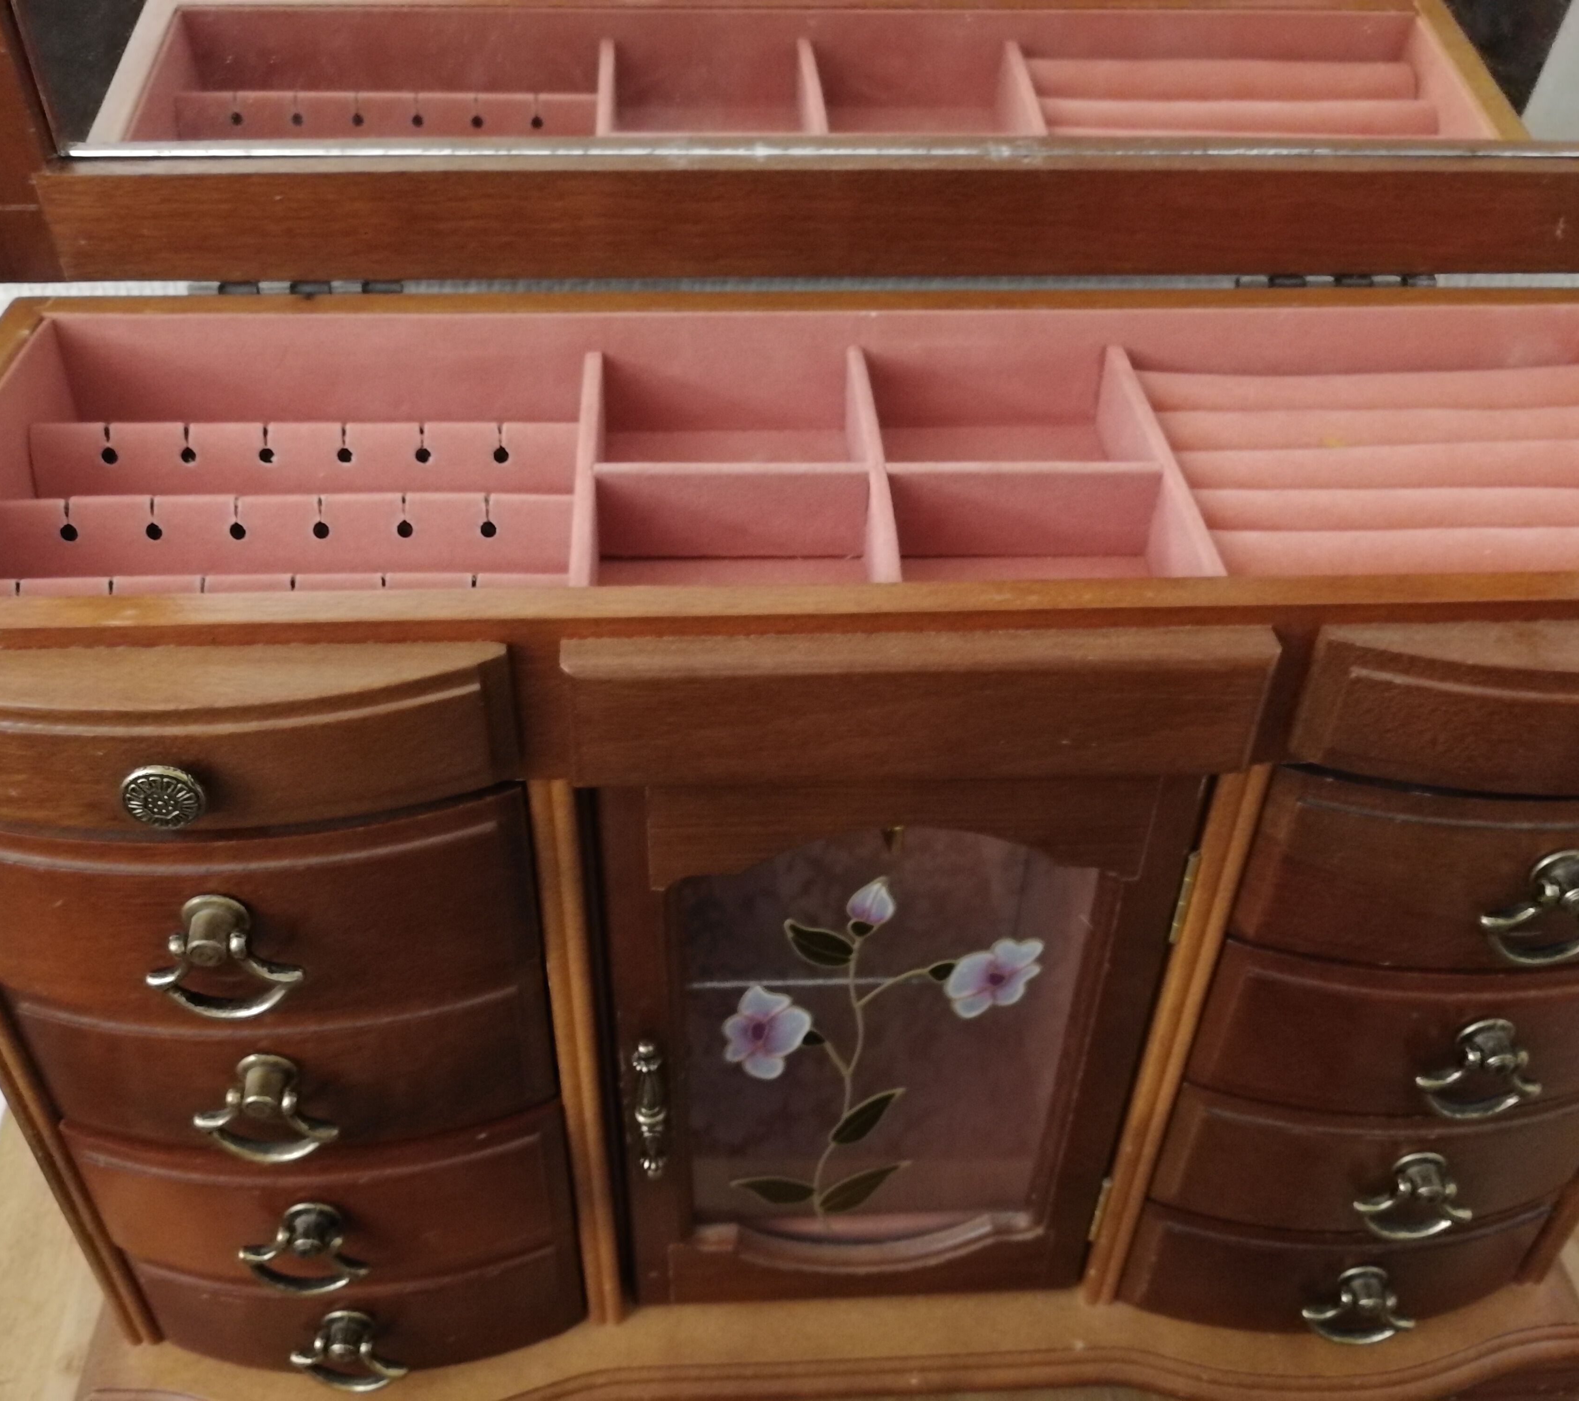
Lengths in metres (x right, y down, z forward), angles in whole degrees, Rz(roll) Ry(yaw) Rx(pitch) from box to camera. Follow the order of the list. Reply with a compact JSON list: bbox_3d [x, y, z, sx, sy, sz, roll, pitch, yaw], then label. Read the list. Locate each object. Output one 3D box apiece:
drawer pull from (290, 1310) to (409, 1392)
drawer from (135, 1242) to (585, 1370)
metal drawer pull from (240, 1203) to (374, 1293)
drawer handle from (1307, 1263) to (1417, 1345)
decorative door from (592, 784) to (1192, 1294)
[{"bbox_3d":[-0.104,0.155,0.347,0.026,0.025,0.010,-1,39,-3],"label":"drawer pull"},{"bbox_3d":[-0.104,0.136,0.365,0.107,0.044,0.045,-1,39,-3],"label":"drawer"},{"bbox_3d":[-0.105,0.120,0.319,0.026,0.025,0.010,-1,39,-3],"label":"metal drawer pull"},{"bbox_3d":[0.140,0.150,0.360,0.028,0.024,0.010,-1,39,-3],"label":"drawer handle"},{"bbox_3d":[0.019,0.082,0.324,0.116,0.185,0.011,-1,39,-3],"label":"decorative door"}]

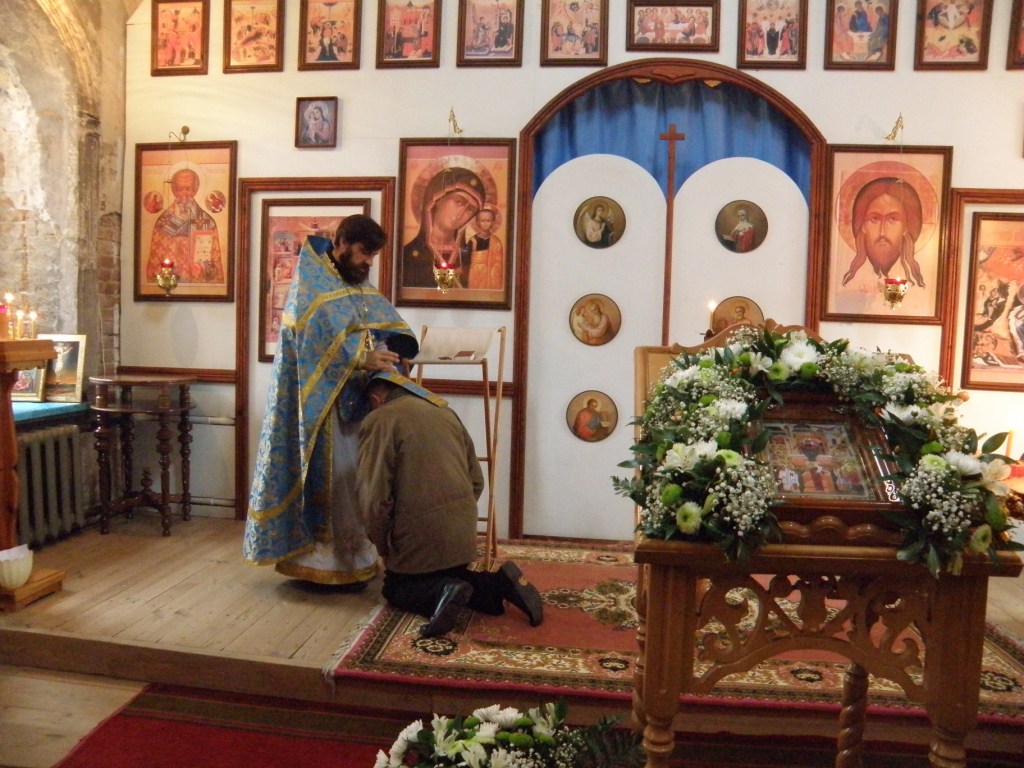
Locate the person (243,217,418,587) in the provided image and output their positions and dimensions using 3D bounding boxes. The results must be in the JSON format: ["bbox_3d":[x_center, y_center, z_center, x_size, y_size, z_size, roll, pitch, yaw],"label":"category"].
[{"bbox_3d":[-0.850,0.090,3.600,0.680,1.740,0.590,4,5,29],"label":"person"}]

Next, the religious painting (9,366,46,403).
[{"bbox_3d":[-2.780,-0.026,4.377,0.230,0.270,0.025,2,-4,-3],"label":"religious painting"}]

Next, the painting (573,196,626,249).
[{"bbox_3d":[0.504,-0.923,4.404,0.300,0.300,0.020,2,4,7],"label":"painting"}]

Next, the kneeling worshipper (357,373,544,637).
[{"bbox_3d":[-0.309,0.473,3.379,0.570,1.030,0.790,-1,4,-33],"label":"kneeling worshipper"}]

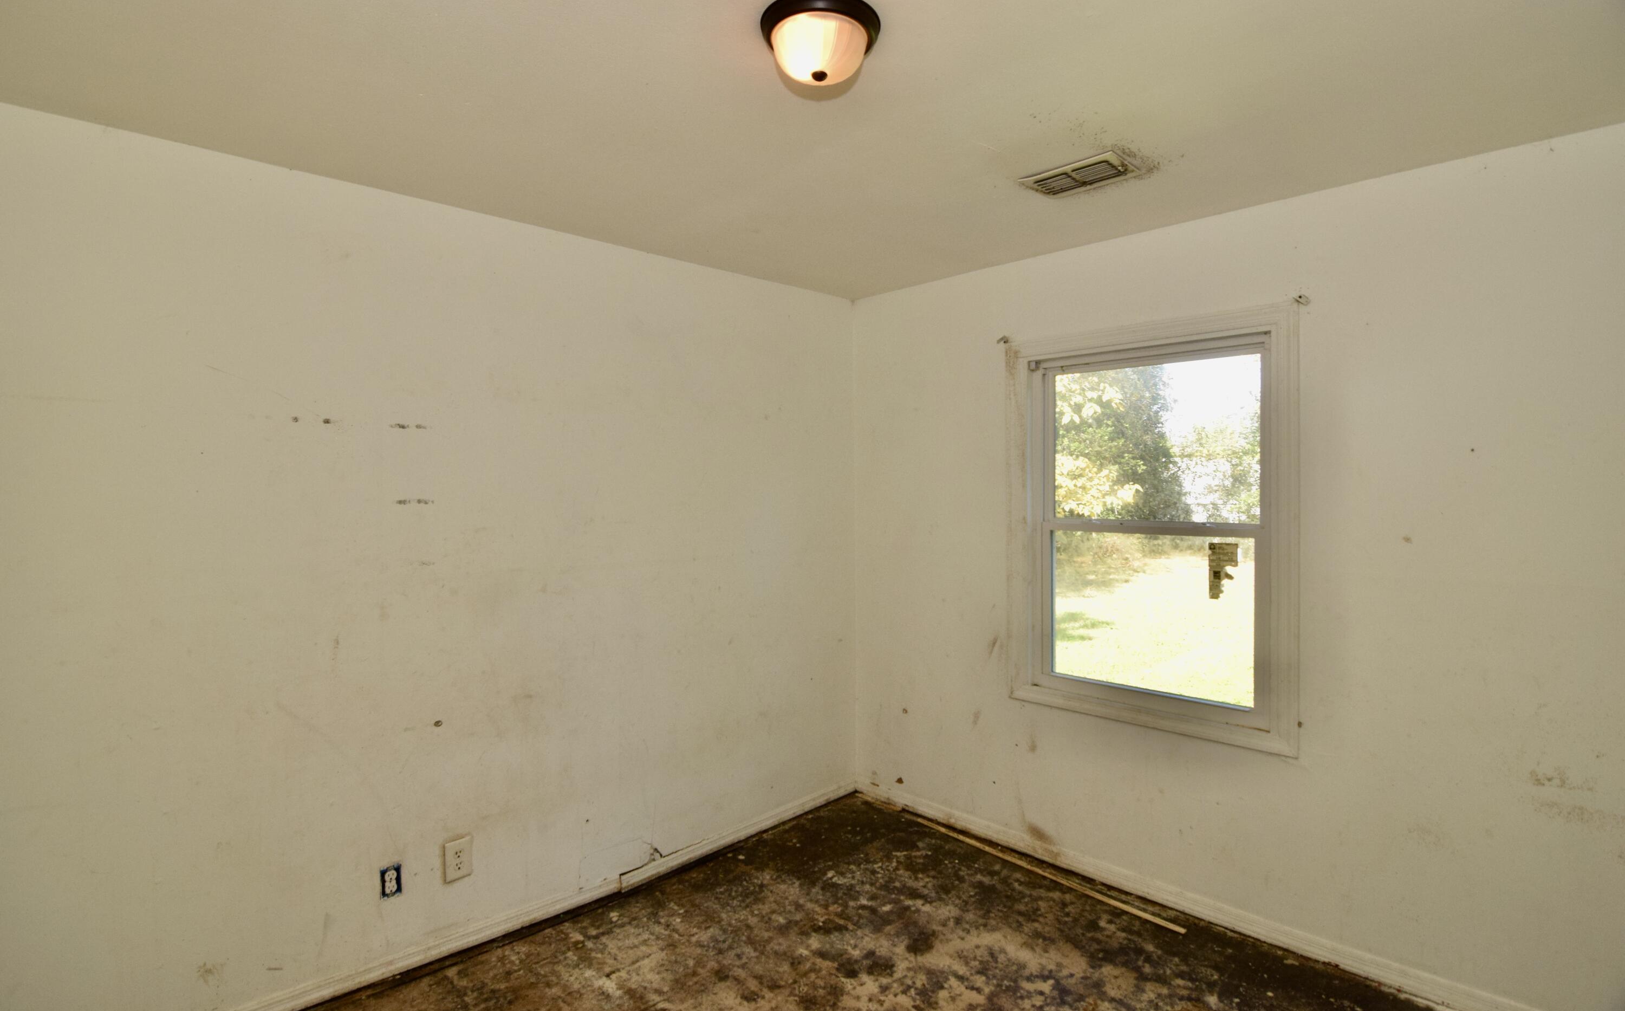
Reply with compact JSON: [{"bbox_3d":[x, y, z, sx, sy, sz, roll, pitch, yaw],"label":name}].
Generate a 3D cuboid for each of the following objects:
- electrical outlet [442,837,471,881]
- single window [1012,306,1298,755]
[{"bbox_3d":[-1.158,1.163,2.368,0.081,0.125,0.012,-1,2,-41],"label":"electrical outlet"},{"bbox_3d":[1.207,0.075,2.681,1.000,1.465,0.090,1,2,42],"label":"single window"}]

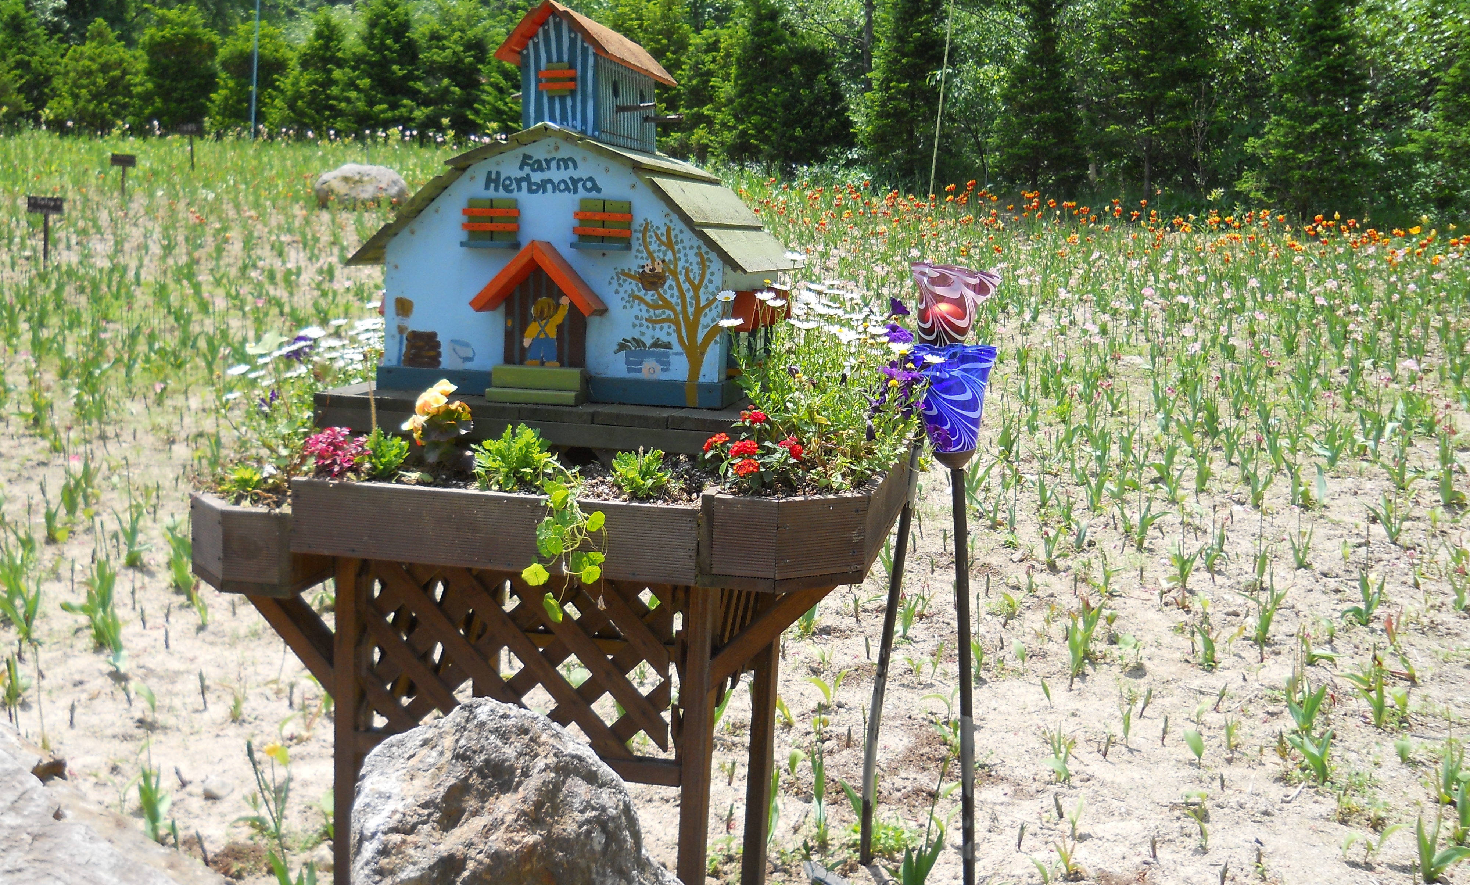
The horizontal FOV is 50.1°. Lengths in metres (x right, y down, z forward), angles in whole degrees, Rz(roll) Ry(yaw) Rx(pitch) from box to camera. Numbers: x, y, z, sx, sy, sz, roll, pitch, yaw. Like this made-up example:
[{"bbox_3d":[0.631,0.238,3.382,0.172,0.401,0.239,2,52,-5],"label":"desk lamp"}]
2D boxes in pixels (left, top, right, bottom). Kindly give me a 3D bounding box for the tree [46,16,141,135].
[{"bbox_3d":[-11.430,-6.498,28.000,1.680,2.100,1.650,-1,8,-22],"label":"tree"}]

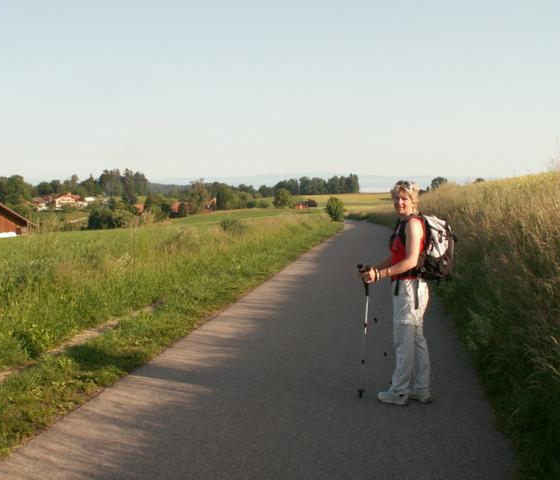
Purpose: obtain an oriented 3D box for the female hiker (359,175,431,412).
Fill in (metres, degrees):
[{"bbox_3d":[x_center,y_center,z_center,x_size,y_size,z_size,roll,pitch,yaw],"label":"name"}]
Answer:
[{"bbox_3d":[0.868,0.407,4.830,0.540,1.680,0.480,0,4,6],"label":"female hiker"}]

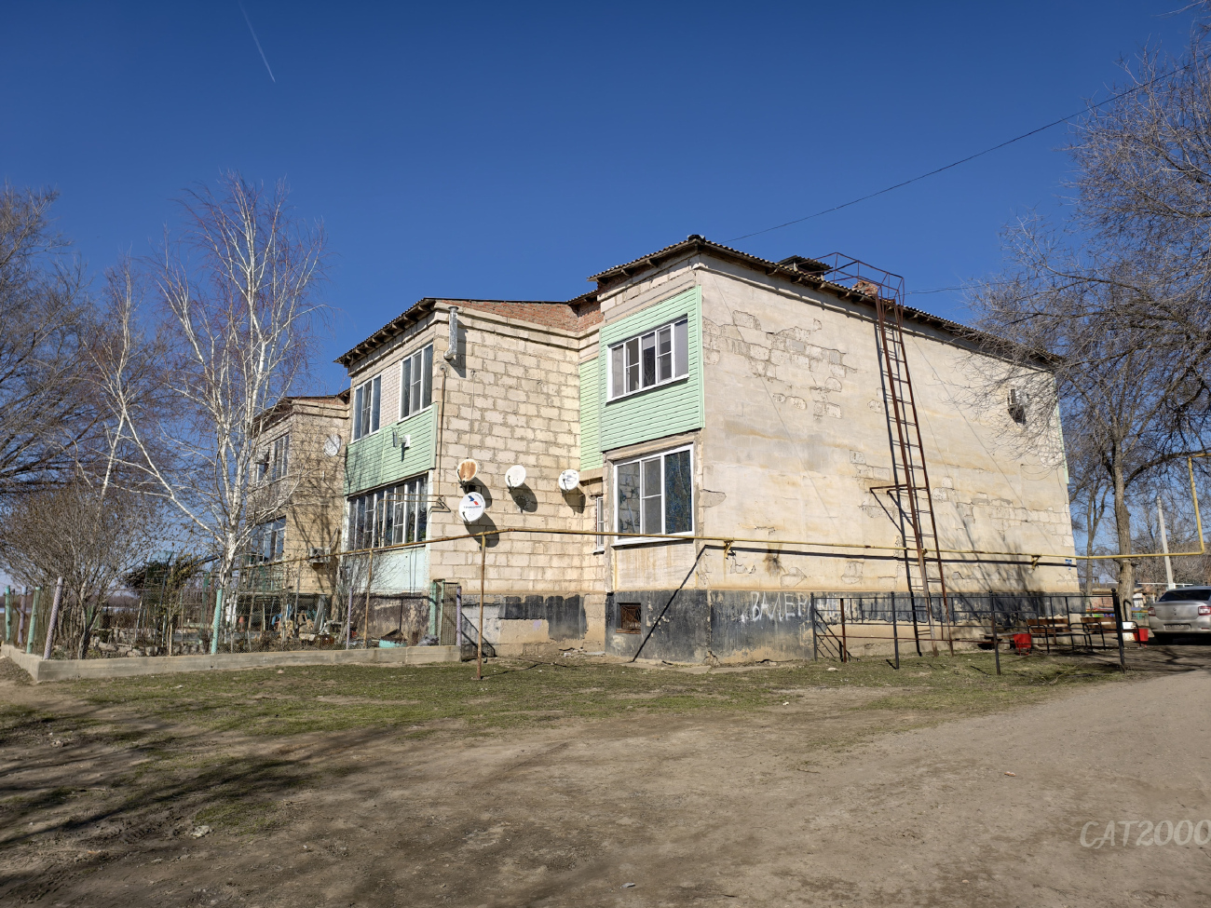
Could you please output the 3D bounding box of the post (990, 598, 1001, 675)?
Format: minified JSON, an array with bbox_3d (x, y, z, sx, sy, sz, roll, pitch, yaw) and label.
[{"bbox_3d":[6.201,2.848,12.809,0.050,1.280,0.050,6,-12,-36],"label":"post"}]

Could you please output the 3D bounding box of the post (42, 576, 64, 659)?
[{"bbox_3d":[-9.202,2.746,13.414,0.080,1.350,0.080,11,-12,-35],"label":"post"}]

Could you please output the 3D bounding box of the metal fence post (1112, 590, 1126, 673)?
[{"bbox_3d":[7.269,2.504,11.397,0.055,1.150,0.055,6,-12,-36],"label":"metal fence post"}]

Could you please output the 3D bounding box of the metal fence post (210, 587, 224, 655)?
[{"bbox_3d":[-7.184,3.100,14.903,0.078,1.210,0.078,9,-12,-35],"label":"metal fence post"}]

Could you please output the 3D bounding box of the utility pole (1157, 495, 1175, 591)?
[{"bbox_3d":[36.619,6.563,52.403,0.220,7.750,0.220,7,-12,-36],"label":"utility pole"}]

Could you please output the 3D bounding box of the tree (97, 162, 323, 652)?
[{"bbox_3d":[-11.011,-1.584,22.761,5.700,13.650,5.300,5,-11,-26],"label":"tree"}]

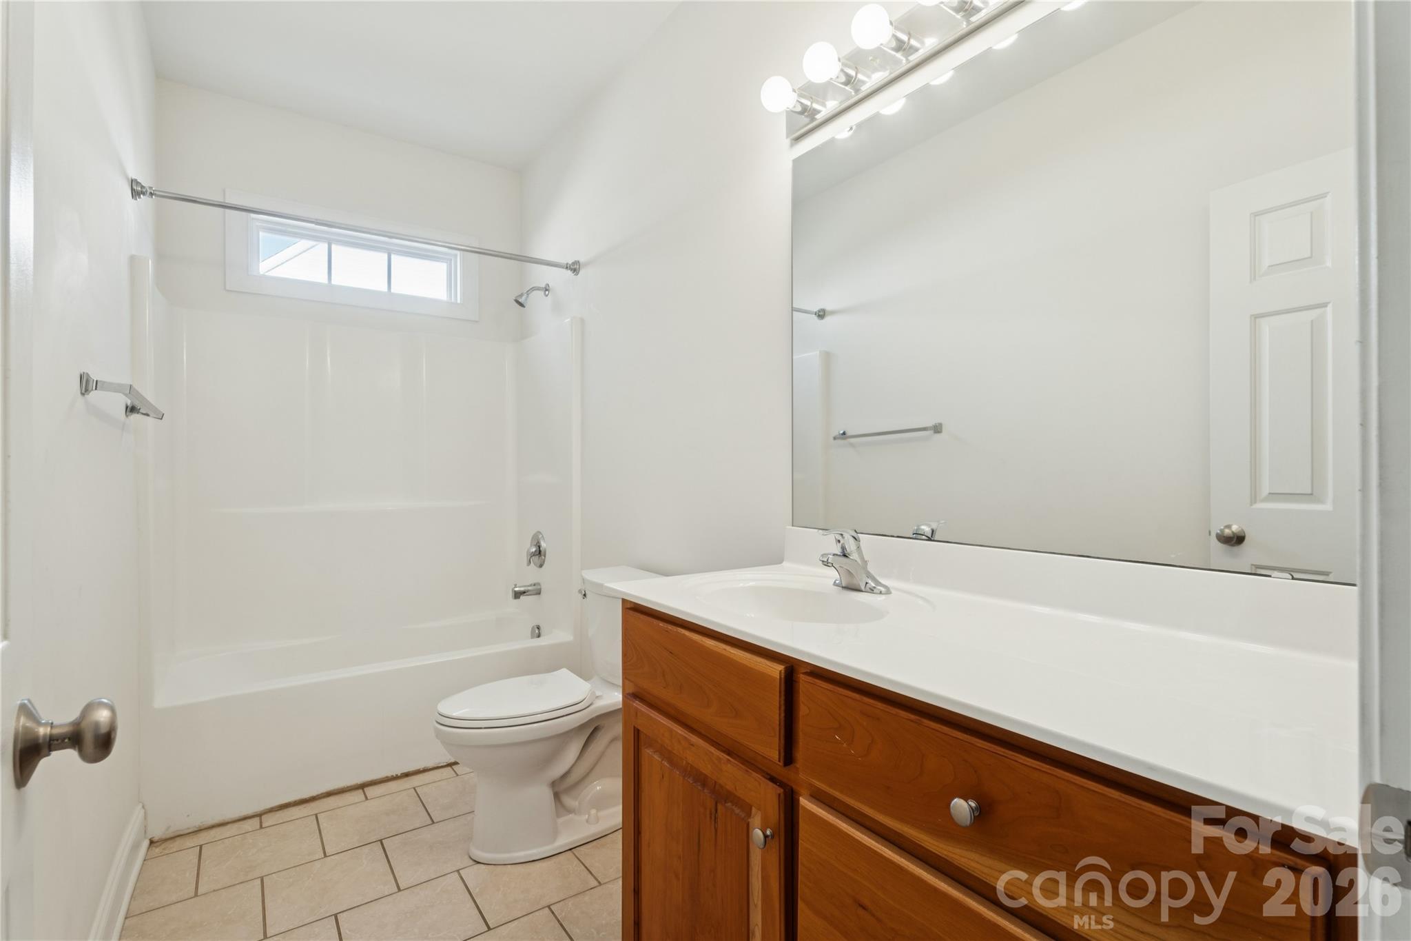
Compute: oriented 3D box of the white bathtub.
[{"bbox_3d":[-1.406,0.970,2.739,1.510,0.430,0.780,0,0,-35],"label":"white bathtub"}]

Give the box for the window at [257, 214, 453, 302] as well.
[{"bbox_3d":[-1.704,-1.024,3.108,0.890,0.280,0.080,0,0,-34],"label":"window"}]

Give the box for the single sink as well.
[{"bbox_3d":[0.189,0.324,1.317,0.400,0.140,0.540,0,0,-35],"label":"single sink"}]

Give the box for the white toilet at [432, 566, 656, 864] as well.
[{"bbox_3d":[-0.489,0.785,2.093,0.730,0.800,0.460,0,0,-35],"label":"white toilet"}]

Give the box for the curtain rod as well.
[{"bbox_3d":[-1.202,-0.909,2.433,1.528,0.065,0.065,-1,1,-35],"label":"curtain rod"}]

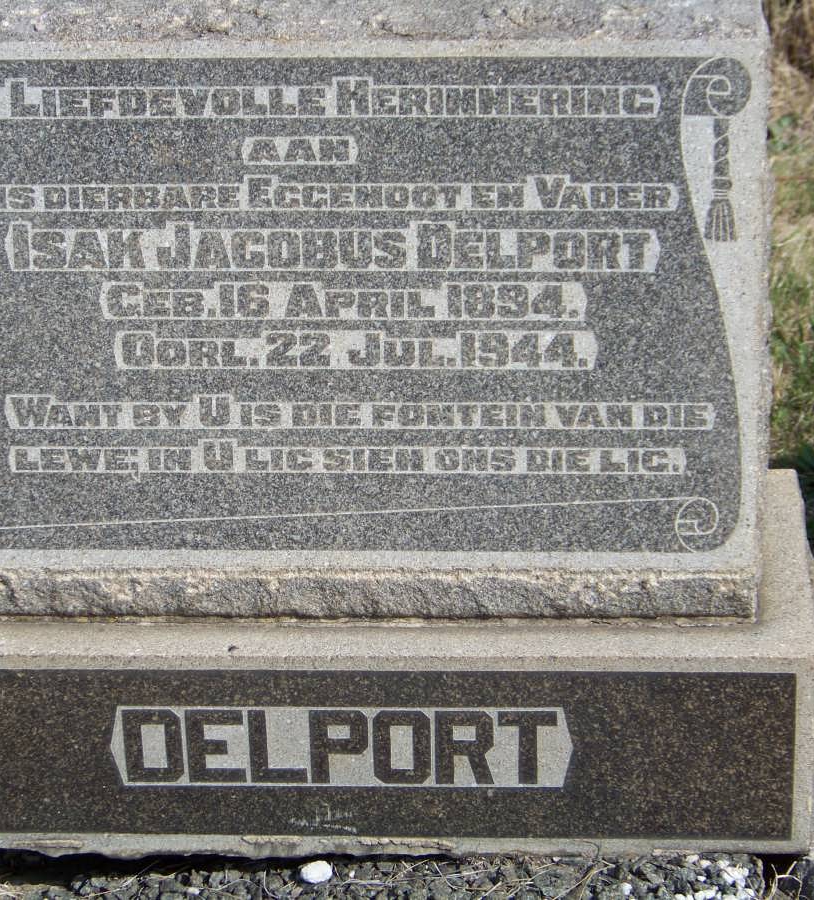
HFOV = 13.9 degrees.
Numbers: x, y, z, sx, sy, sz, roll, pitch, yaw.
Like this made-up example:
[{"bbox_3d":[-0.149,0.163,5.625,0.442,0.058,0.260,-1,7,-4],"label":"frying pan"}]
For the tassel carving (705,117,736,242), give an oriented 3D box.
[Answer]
[{"bbox_3d":[0.263,-0.227,2.794,0.027,0.107,0.012,0,16,3],"label":"tassel carving"}]

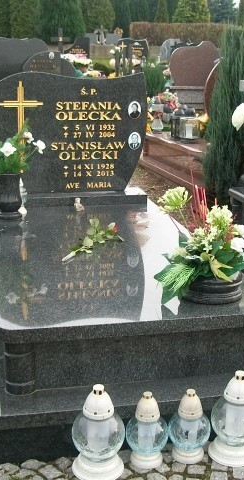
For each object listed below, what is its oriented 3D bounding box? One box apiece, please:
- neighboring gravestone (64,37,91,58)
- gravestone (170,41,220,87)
[{"bbox_3d":[-1.070,-4.495,16.000,0.630,0.760,0.120,-2,15,-12],"label":"neighboring gravestone"},{"bbox_3d":[1.358,-3.262,12.300,0.920,0.850,0.110,-2,15,-10],"label":"gravestone"}]

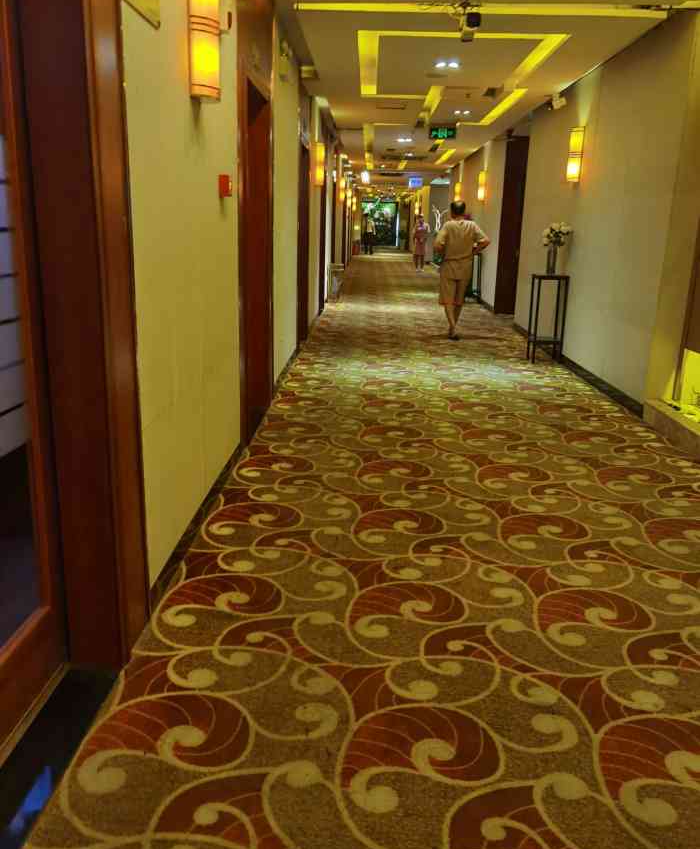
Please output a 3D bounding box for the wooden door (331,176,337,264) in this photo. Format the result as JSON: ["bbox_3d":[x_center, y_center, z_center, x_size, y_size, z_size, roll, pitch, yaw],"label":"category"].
[{"bbox_3d":[-0.330,-3.379,13.583,0.100,2.112,1.050,2,15,1],"label":"wooden door"}]

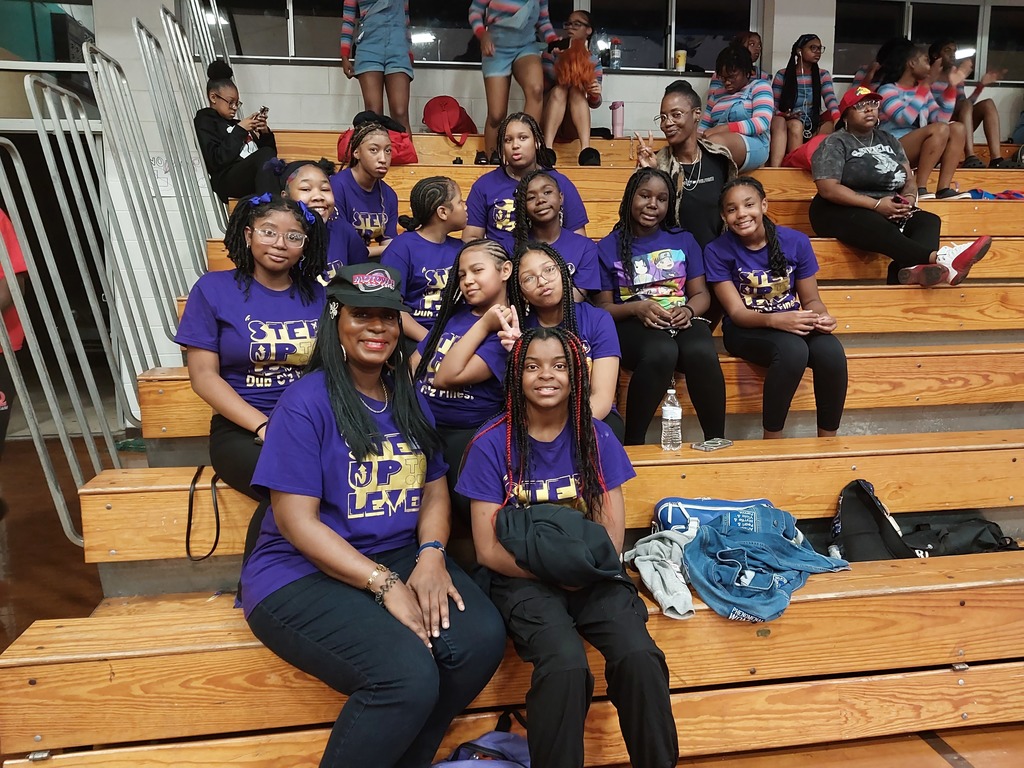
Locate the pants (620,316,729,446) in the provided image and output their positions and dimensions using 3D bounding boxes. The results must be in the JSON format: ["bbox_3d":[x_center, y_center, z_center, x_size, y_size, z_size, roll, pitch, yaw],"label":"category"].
[{"bbox_3d":[0.589,-0.017,2.950,0.370,0.480,0.450,-2,8,-6],"label":"pants"}]

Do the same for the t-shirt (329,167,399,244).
[{"bbox_3d":[-0.584,-0.662,3.120,0.340,0.410,0.240,-4,8,-27],"label":"t-shirt"}]

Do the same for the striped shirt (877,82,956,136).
[{"bbox_3d":[2.745,-1.856,5.420,0.400,0.410,0.380,-8,11,-37],"label":"striped shirt"}]

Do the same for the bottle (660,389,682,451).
[{"bbox_3d":[0.517,0.116,2.590,0.066,0.202,0.066,0,7,9],"label":"bottle"}]

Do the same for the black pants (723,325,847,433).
[{"bbox_3d":[0.985,-0.045,2.920,0.310,0.430,0.460,-2,7,-12],"label":"black pants"}]

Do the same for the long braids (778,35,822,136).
[{"bbox_3d":[2.131,-2.212,5.900,0.290,0.710,0.240,-2,8,-10],"label":"long braids"}]

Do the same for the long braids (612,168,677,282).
[{"bbox_3d":[0.490,-0.578,2.930,0.240,0.420,0.230,0,8,2],"label":"long braids"}]

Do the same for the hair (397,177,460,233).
[{"bbox_3d":[-0.299,-0.632,2.830,0.220,0.210,0.180,-1,8,-4],"label":"hair"}]

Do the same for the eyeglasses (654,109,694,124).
[{"bbox_3d":[0.672,-1.085,3.240,0.140,0.048,0.140,-3,9,41],"label":"eyeglasses"}]

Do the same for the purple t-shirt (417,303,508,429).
[{"bbox_3d":[-0.154,-0.054,2.480,0.320,0.400,0.240,9,9,13],"label":"purple t-shirt"}]

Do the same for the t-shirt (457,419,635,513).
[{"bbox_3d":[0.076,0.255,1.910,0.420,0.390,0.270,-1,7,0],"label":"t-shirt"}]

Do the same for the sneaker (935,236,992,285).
[{"bbox_3d":[2.126,-0.583,3.770,0.150,0.285,0.110,42,14,36],"label":"sneaker"}]

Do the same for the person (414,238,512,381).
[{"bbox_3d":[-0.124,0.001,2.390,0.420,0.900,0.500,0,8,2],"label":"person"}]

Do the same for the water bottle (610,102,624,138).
[{"bbox_3d":[0.764,-1.904,5.770,0.095,0.275,0.090,-1,9,0],"label":"water bottle"}]

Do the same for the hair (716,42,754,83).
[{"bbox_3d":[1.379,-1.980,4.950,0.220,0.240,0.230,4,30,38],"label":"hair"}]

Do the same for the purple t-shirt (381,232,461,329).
[{"bbox_3d":[-0.290,-0.369,2.990,0.400,0.420,0.250,-5,10,-24],"label":"purple t-shirt"}]

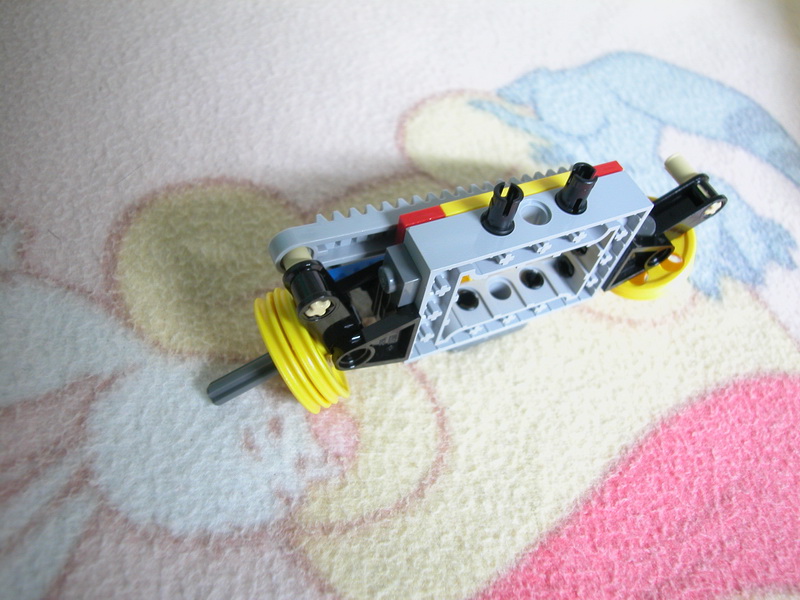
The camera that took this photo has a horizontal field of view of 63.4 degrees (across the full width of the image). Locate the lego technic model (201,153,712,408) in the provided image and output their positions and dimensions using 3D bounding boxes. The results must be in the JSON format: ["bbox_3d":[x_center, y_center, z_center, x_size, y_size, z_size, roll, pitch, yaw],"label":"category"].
[{"bbox_3d":[0.017,-0.007,0.131,0.117,0.047,0.026,-17,60,-19],"label":"lego technic model"}]

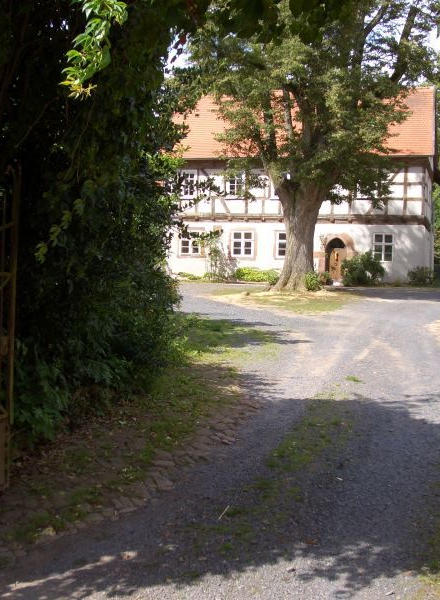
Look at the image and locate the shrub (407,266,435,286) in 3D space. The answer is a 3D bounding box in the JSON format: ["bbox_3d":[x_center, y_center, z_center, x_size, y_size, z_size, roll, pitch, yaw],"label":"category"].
[{"bbox_3d":[10.041,-1.177,40.509,1.300,0.930,1.150,2,3,16],"label":"shrub"}]

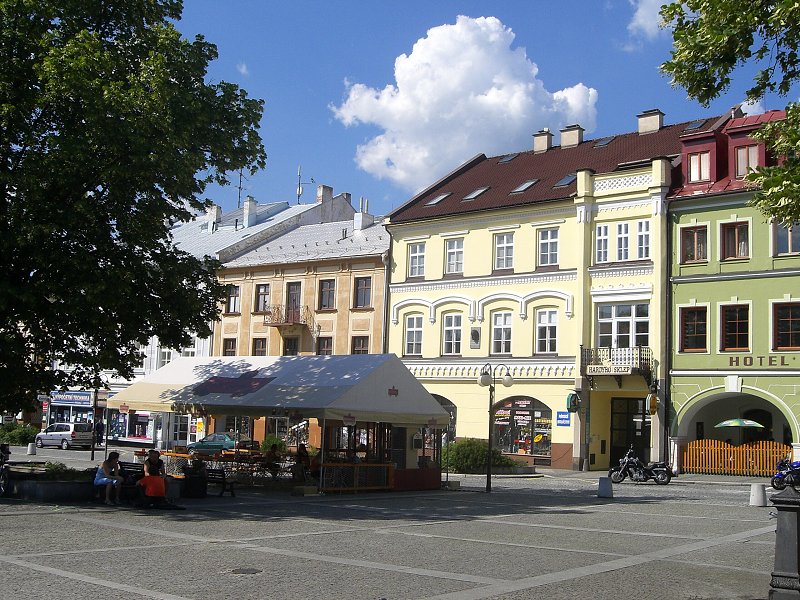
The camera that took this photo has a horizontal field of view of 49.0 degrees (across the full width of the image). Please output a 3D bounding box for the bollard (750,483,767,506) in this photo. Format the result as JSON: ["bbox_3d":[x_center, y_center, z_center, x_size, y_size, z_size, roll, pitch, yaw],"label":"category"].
[{"bbox_3d":[8.743,4.764,21.400,0.390,0.520,0.390,2,-7,0],"label":"bollard"}]

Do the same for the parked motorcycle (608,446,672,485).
[{"bbox_3d":[8.315,5.704,30.300,2.350,1.300,0.880,-2,-8,30],"label":"parked motorcycle"}]

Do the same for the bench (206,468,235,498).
[{"bbox_3d":[-5.477,5.359,26.000,1.550,0.820,0.600,-4,-10,42],"label":"bench"}]

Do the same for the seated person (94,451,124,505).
[{"bbox_3d":[-6.571,4.001,19.900,0.630,1.180,0.470,-1,-8,27],"label":"seated person"}]

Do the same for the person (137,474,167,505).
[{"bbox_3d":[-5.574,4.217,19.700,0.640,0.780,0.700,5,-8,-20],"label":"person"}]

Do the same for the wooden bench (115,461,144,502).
[{"bbox_3d":[-6.328,4.169,20.100,1.650,0.860,0.620,-3,-9,37],"label":"wooden bench"}]

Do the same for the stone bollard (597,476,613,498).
[{"bbox_3d":[5.356,4.918,23.000,0.390,0.520,0.390,2,-7,0],"label":"stone bollard"}]

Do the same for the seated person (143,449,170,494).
[{"bbox_3d":[-5.612,4.037,20.200,0.580,1.200,0.700,4,-7,-12],"label":"seated person"}]

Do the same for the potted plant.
[{"bbox_3d":[-7.867,4.260,20.500,1.900,0.860,1.400,2,-7,0],"label":"potted plant"}]

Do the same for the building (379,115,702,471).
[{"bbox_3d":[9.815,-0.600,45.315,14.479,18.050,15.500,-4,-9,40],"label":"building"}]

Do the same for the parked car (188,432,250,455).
[{"bbox_3d":[-9.756,7.871,48.000,4.200,1.400,1.670,-3,-9,36],"label":"parked car"}]

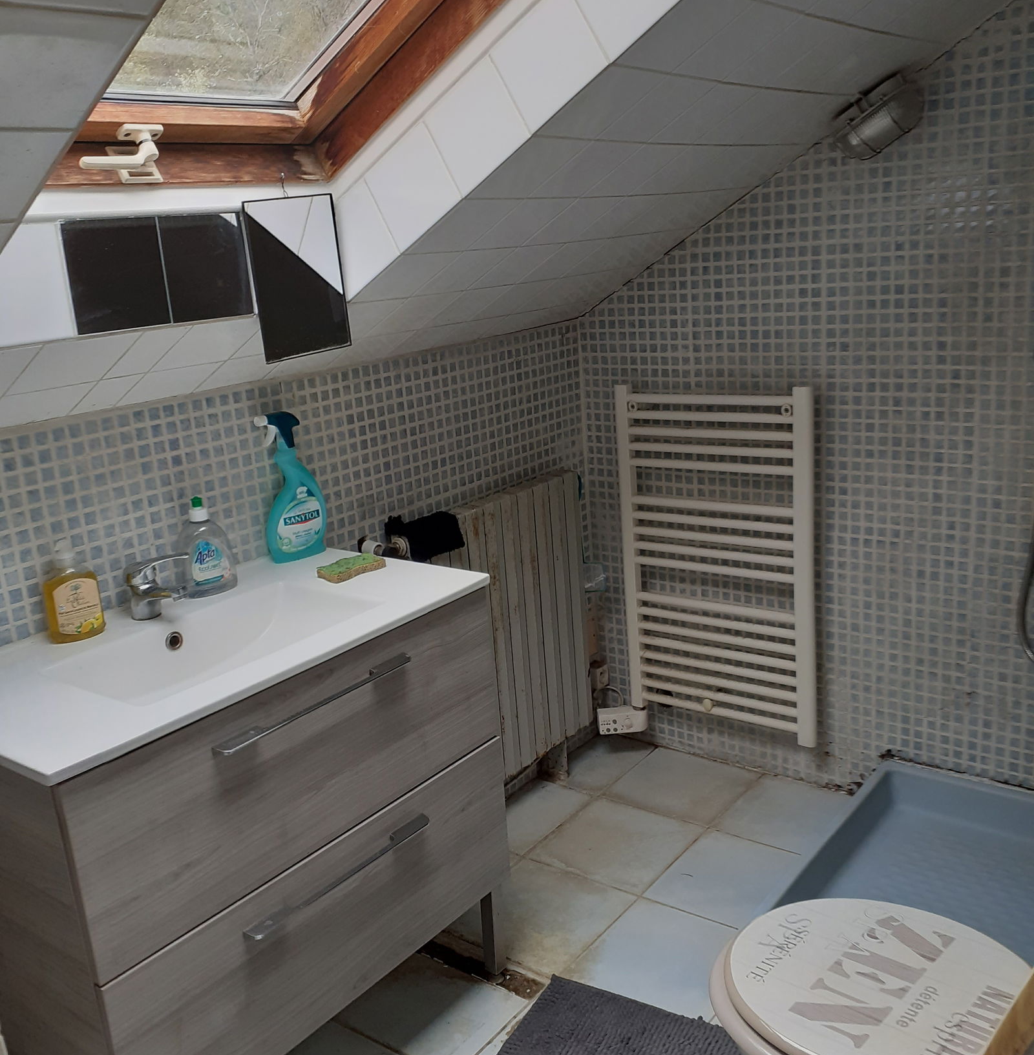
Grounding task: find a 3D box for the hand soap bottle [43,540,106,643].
[{"bbox_3d":[-0.685,0.095,1.651,0.075,0.153,0.048,-15,18,-33],"label":"hand soap bottle"}]

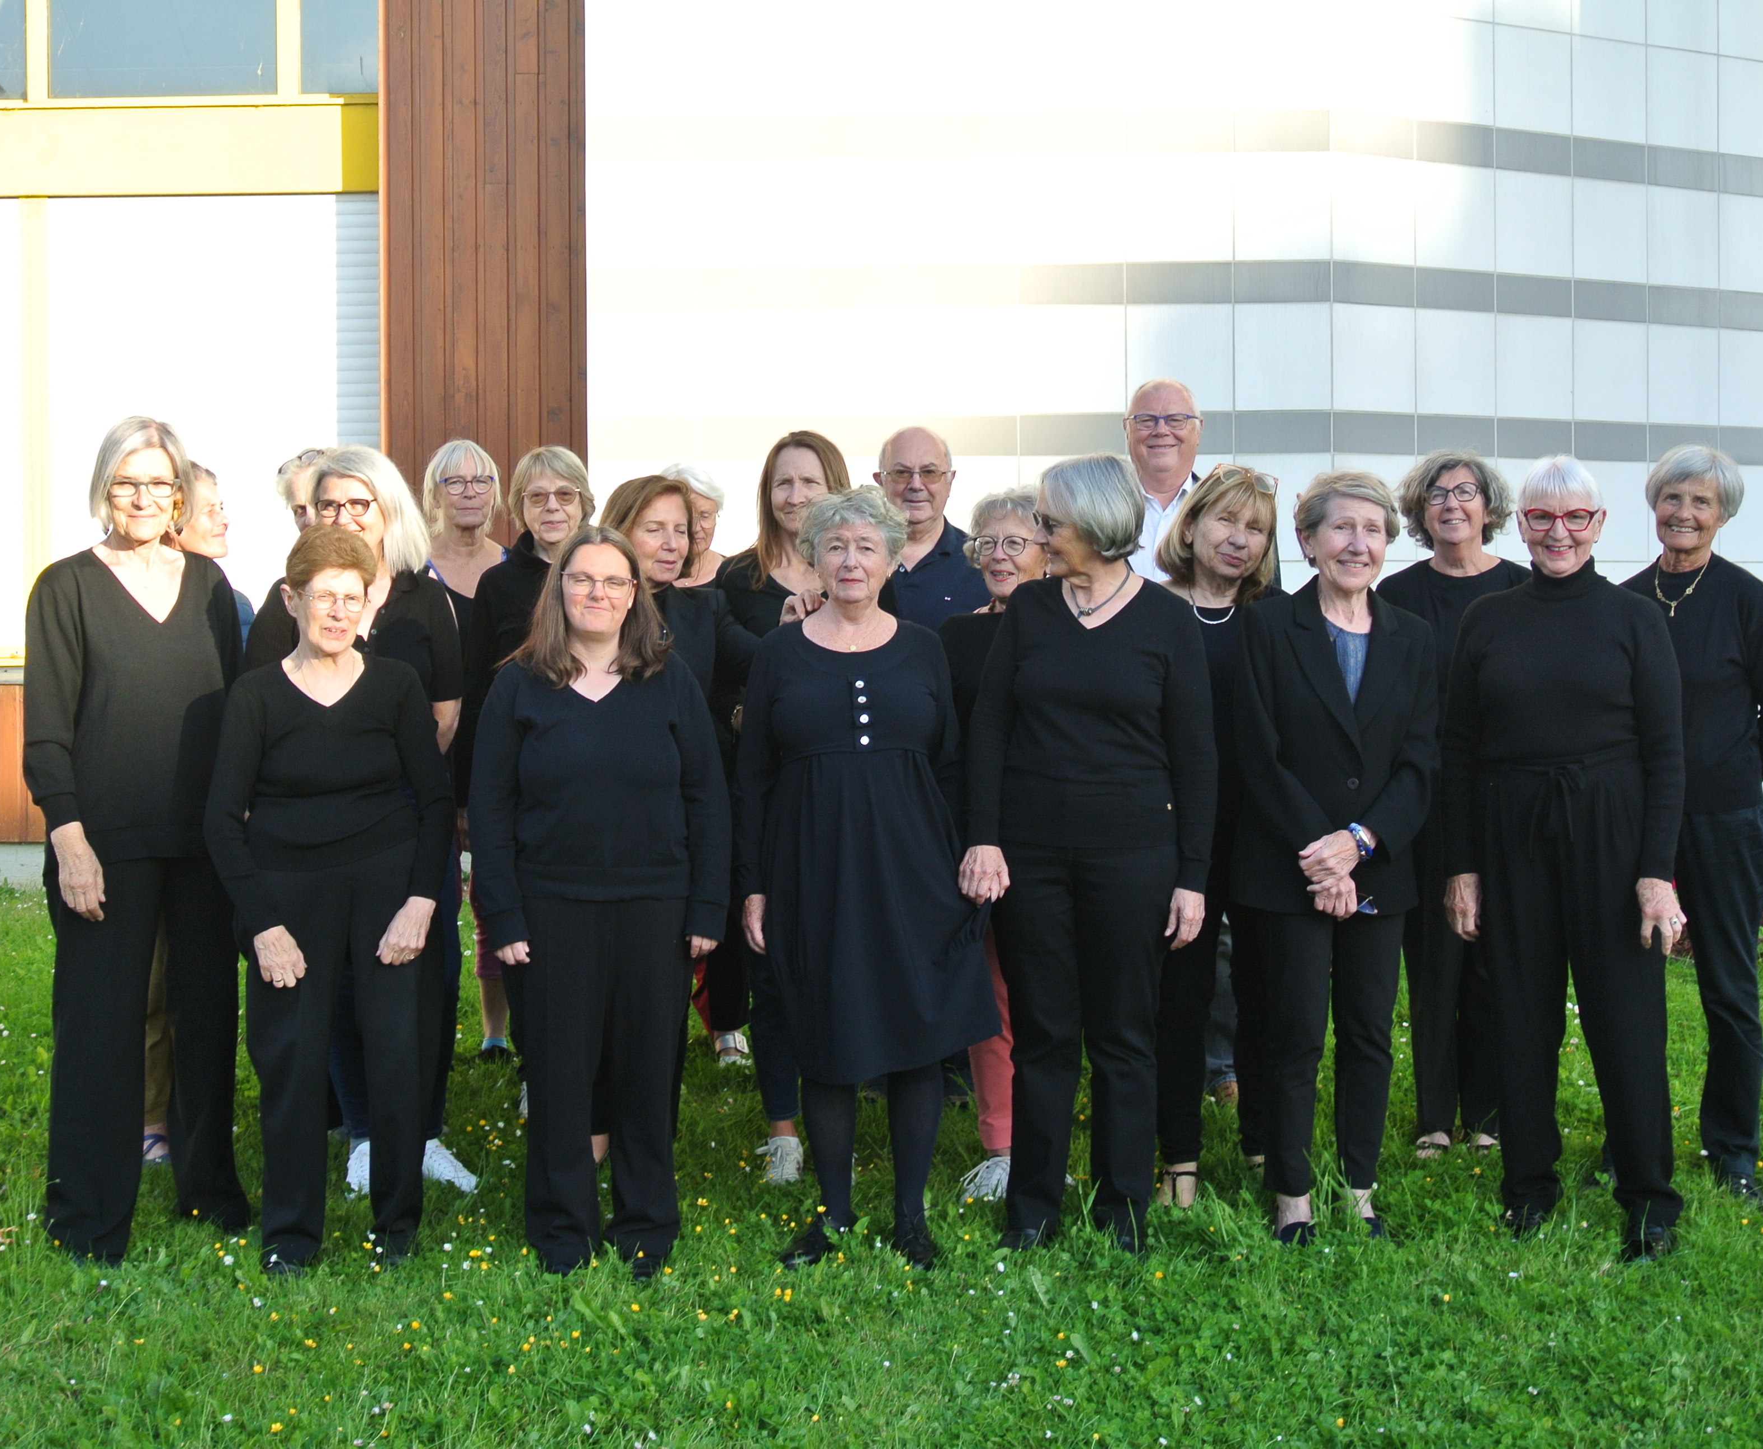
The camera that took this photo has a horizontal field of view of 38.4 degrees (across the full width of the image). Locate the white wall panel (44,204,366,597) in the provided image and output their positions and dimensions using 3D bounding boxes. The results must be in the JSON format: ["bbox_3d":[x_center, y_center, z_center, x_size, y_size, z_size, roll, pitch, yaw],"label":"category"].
[{"bbox_3d":[-2.718,-1.233,10.300,1.350,1.830,0.080,0,2,2],"label":"white wall panel"}]

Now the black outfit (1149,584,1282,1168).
[{"bbox_3d":[0.714,0.323,5.420,0.430,1.254,0.300,0,2,-3],"label":"black outfit"}]

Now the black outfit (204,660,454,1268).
[{"bbox_3d":[-1.106,0.478,5.070,0.490,1.220,0.320,-1,2,-8],"label":"black outfit"}]

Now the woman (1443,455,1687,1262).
[{"bbox_3d":[1.420,0.258,5.250,0.500,1.632,0.350,0,2,12],"label":"woman"}]

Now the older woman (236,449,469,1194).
[{"bbox_3d":[-1.161,0.216,5.580,0.500,1.657,0.340,-1,2,-14],"label":"older woman"}]

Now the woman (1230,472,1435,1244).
[{"bbox_3d":[0.954,0.267,5.330,0.440,1.597,0.340,0,2,-3],"label":"woman"}]

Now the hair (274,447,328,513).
[{"bbox_3d":[-1.384,-0.584,6.150,0.190,0.200,0.210,-1,2,-6],"label":"hair"}]

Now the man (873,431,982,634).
[{"bbox_3d":[0.102,0.102,6.500,0.520,1.743,0.330,0,2,6],"label":"man"}]

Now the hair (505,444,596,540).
[{"bbox_3d":[-0.824,-0.573,6.300,0.220,0.250,0.240,-1,2,-5],"label":"hair"}]

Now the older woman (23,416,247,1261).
[{"bbox_3d":[-1.510,0.238,5.120,0.470,1.729,0.360,-1,2,-14],"label":"older woman"}]

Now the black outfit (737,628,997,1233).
[{"bbox_3d":[-0.029,0.411,5.170,0.520,1.250,0.340,-1,2,0],"label":"black outfit"}]

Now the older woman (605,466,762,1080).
[{"bbox_3d":[-0.448,0.225,5.600,0.560,1.590,0.440,-1,3,-11],"label":"older woman"}]

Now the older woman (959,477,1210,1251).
[{"bbox_3d":[0.434,0.256,5.250,0.520,1.636,0.330,0,2,3],"label":"older woman"}]

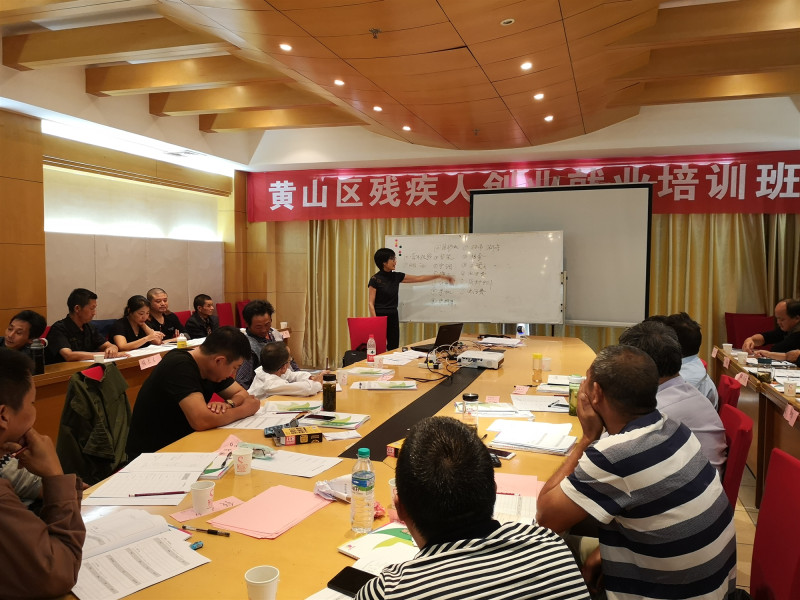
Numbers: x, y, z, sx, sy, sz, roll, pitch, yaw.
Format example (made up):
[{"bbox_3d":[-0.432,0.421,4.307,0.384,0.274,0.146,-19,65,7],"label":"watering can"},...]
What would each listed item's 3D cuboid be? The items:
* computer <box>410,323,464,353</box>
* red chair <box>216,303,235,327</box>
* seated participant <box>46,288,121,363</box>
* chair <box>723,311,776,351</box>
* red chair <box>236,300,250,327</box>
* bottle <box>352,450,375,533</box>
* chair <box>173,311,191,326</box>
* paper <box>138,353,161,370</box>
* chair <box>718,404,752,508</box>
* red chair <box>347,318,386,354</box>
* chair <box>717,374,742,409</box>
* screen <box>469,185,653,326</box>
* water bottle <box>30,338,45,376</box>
[{"bbox_3d":[0.332,0.321,5.415,0.295,0.230,0.350,3,4,39],"label":"computer"},{"bbox_3d":[-2.131,0.533,8.292,0.560,0.955,0.440,2,4,23],"label":"red chair"},{"bbox_3d":[-2.236,0.541,4.618,0.720,1.250,0.550,2,4,19],"label":"seated participant"},{"bbox_3d":[3.453,0.658,6.111,0.470,0.970,0.560,2,4,19],"label":"chair"},{"bbox_3d":[-1.936,0.507,8.766,0.560,0.955,0.440,1,3,13],"label":"red chair"},{"bbox_3d":[-0.105,0.532,1.739,0.065,0.232,0.065,0,3,0],"label":"bottle"},{"bbox_3d":[-1.980,0.601,6.047,0.550,0.970,0.450,2,4,19],"label":"chair"},{"bbox_3d":[-1.895,0.474,4.762,0.015,0.080,0.220,2,10,19],"label":"paper"},{"bbox_3d":[1.000,0.899,2.418,0.560,0.955,0.440,2,4,20],"label":"chair"},{"bbox_3d":[-0.180,0.670,6.189,0.440,0.955,0.560,-2,4,-36],"label":"red chair"},{"bbox_3d":[1.347,0.861,3.111,0.560,0.955,0.440,2,4,20],"label":"chair"},{"bbox_3d":[1.720,-0.494,6.932,1.970,1.490,0.070,2,4,23],"label":"screen"},{"bbox_3d":[-2.259,0.347,3.902,0.080,0.220,0.080,2,4,19],"label":"water bottle"}]

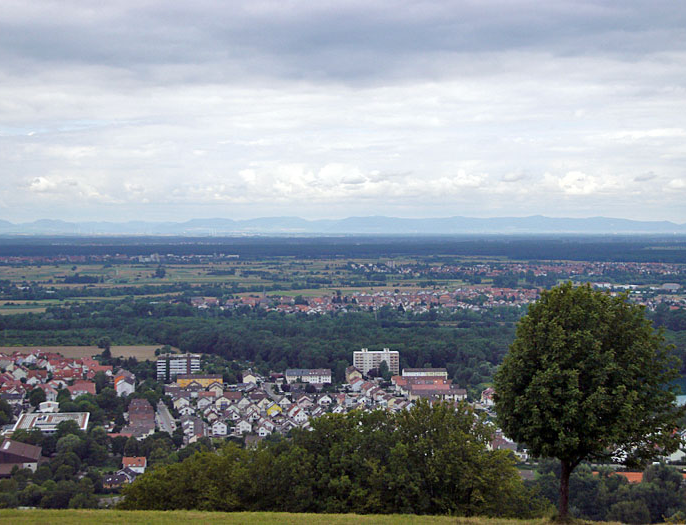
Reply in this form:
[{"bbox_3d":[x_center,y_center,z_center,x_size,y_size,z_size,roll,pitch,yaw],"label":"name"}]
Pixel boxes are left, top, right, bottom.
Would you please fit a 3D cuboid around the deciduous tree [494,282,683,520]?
[{"bbox_3d":[8.099,4.750,50.141,6.400,8.100,6.400,0,1,0],"label":"deciduous tree"}]

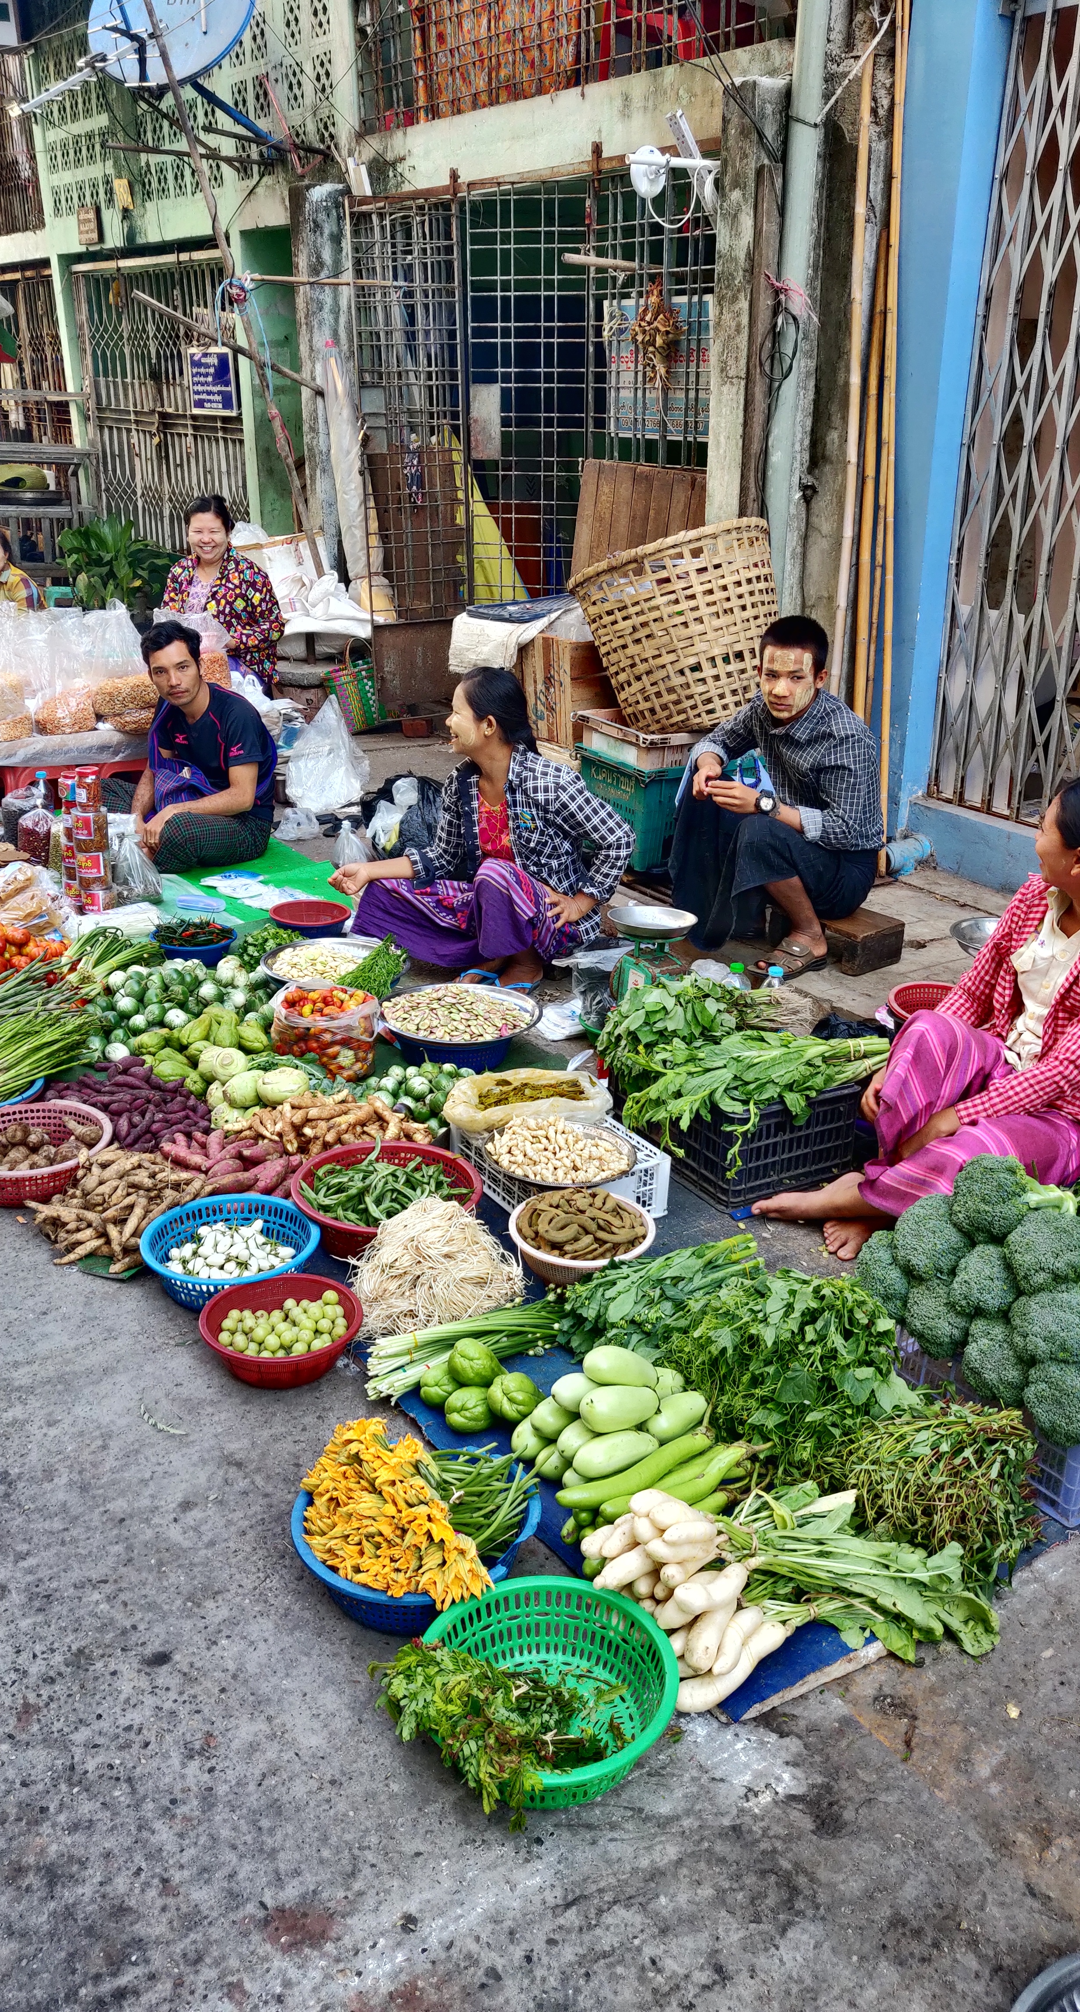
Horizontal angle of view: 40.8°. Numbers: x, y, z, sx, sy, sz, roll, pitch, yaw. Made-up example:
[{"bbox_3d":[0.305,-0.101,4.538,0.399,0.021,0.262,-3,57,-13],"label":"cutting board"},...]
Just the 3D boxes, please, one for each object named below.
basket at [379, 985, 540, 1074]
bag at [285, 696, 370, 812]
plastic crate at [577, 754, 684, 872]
[{"bbox_3d":[-0.187,0.061,3.541,0.370,0.120,0.370,0,23,0],"label":"basket"},{"bbox_3d":[-0.758,-0.912,5.118,0.300,0.370,0.240,-5,26,-9],"label":"bag"},{"bbox_3d":[0.502,-0.717,4.977,0.580,0.320,0.420,-12,26,-26],"label":"plastic crate"}]

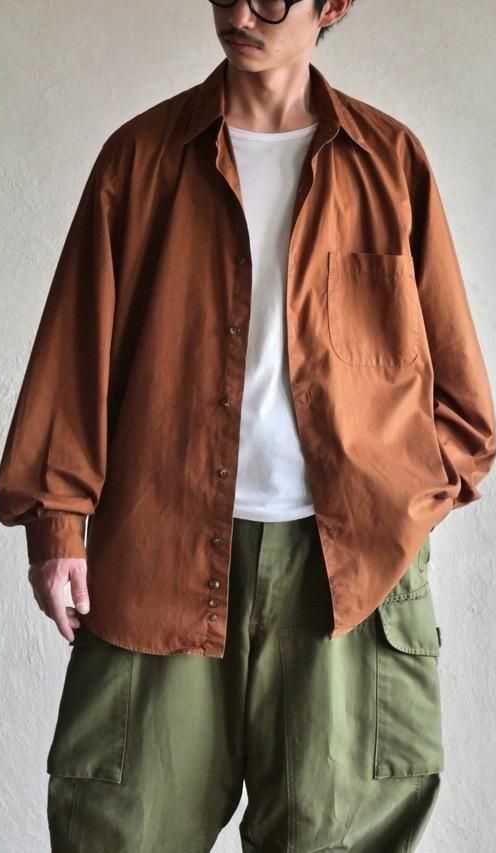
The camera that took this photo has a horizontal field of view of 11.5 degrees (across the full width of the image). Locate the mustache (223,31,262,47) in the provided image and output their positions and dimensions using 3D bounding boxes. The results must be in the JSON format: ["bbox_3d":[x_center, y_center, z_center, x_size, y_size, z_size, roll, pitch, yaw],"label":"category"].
[{"bbox_3d":[-0.008,-0.568,3.610,0.064,0.018,0.020,17,13,24],"label":"mustache"}]

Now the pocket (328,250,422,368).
[{"bbox_3d":[0.183,-0.172,3.600,0.140,0.168,0.022,0,2,-11],"label":"pocket"}]

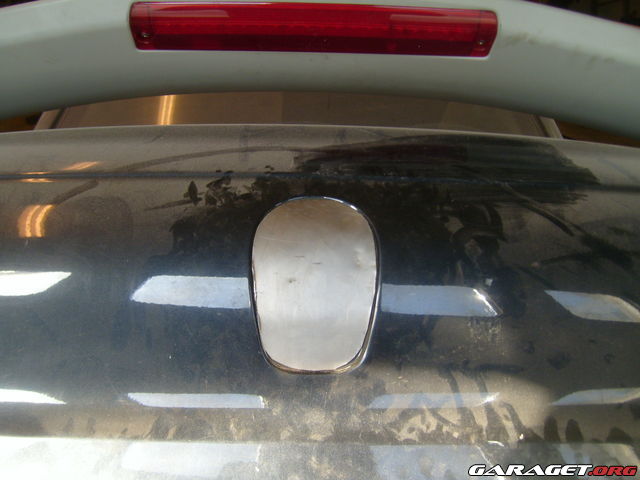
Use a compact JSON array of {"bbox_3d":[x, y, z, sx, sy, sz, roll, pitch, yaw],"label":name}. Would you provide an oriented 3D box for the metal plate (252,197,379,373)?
[{"bbox_3d":[-0.004,0.044,0.640,0.122,0.178,0.014,1,-10,1],"label":"metal plate"}]

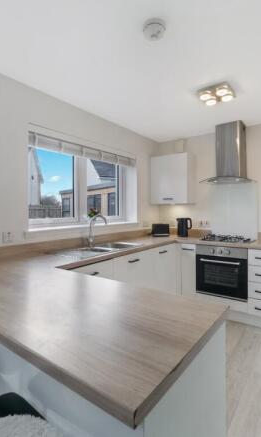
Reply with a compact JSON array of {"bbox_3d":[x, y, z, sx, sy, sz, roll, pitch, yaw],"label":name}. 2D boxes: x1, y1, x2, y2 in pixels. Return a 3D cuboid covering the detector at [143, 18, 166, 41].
[{"bbox_3d":[0.153,-1.157,1.455,0.133,0.047,0.133,-1,1,0],"label":"detector"}]

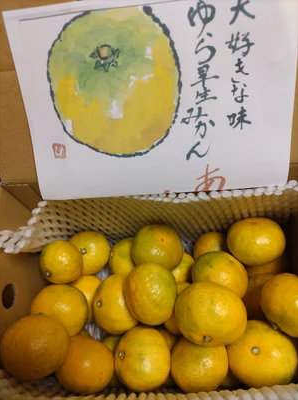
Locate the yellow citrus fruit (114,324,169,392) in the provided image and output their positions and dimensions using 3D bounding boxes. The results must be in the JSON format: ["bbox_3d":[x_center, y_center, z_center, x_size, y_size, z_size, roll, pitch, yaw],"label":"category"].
[{"bbox_3d":[-0.007,0.174,0.328,0.063,0.057,0.063,0,84,47],"label":"yellow citrus fruit"}]

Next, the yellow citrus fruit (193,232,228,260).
[{"bbox_3d":[0.091,0.073,0.411,0.061,0.054,0.061,0,65,2],"label":"yellow citrus fruit"}]

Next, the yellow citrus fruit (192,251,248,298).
[{"bbox_3d":[0.084,0.089,0.357,0.065,0.056,0.065,0,63,-31],"label":"yellow citrus fruit"}]

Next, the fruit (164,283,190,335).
[{"bbox_3d":[0.039,0.129,0.358,0.061,0.057,0.061,-2,56,4],"label":"fruit"}]

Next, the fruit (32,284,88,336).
[{"bbox_3d":[-0.105,0.131,0.352,0.065,0.057,0.065,0,96,45],"label":"fruit"}]

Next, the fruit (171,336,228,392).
[{"bbox_3d":[0.053,0.170,0.311,0.060,0.057,0.060,-2,56,4],"label":"fruit"}]

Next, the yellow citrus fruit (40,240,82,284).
[{"bbox_3d":[-0.112,0.080,0.382,0.054,0.054,0.050,0,33,44],"label":"yellow citrus fruit"}]

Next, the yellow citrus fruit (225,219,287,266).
[{"bbox_3d":[0.127,0.050,0.354,0.067,0.054,0.067,-4,38,4],"label":"yellow citrus fruit"}]

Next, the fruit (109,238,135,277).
[{"bbox_3d":[-0.026,0.078,0.409,0.052,0.059,0.059,6,87,-27],"label":"fruit"}]

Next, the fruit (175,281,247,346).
[{"bbox_3d":[0.063,0.114,0.302,0.070,0.070,0.056,6,54,4],"label":"fruit"}]

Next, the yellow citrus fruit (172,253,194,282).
[{"bbox_3d":[0.039,0.099,0.412,0.060,0.057,0.060,-2,56,4],"label":"yellow citrus fruit"}]

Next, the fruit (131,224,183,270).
[{"bbox_3d":[0.011,0.059,0.370,0.063,0.056,0.062,-2,56,4],"label":"fruit"}]

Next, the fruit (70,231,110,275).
[{"bbox_3d":[-0.083,0.073,0.416,0.059,0.053,0.059,0,87,15],"label":"fruit"}]

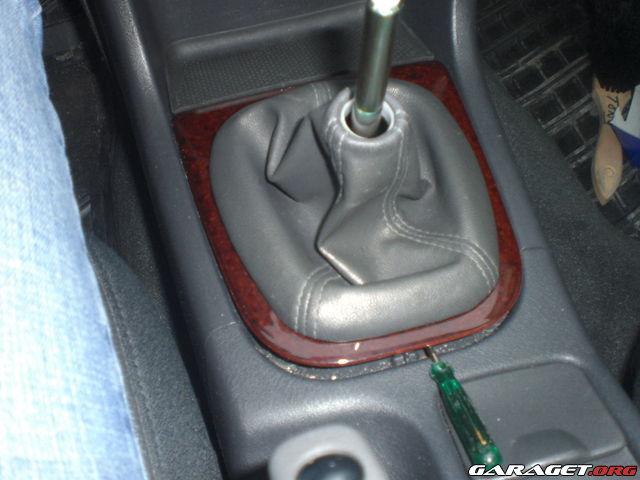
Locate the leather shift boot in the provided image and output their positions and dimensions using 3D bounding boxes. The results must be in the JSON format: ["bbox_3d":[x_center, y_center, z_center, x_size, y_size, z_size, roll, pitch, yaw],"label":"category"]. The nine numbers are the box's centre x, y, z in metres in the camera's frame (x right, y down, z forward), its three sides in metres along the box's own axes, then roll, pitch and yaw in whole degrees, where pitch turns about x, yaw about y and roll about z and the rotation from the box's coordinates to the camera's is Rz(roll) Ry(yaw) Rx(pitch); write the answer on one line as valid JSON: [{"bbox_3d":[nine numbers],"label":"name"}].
[{"bbox_3d":[0.027,-0.038,0.384,0.161,0.072,0.168,-14,68,-11],"label":"leather shift boot"}]

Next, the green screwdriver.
[{"bbox_3d":[0.067,0.074,0.370,0.016,0.016,0.093,-17,54,-13],"label":"green screwdriver"}]

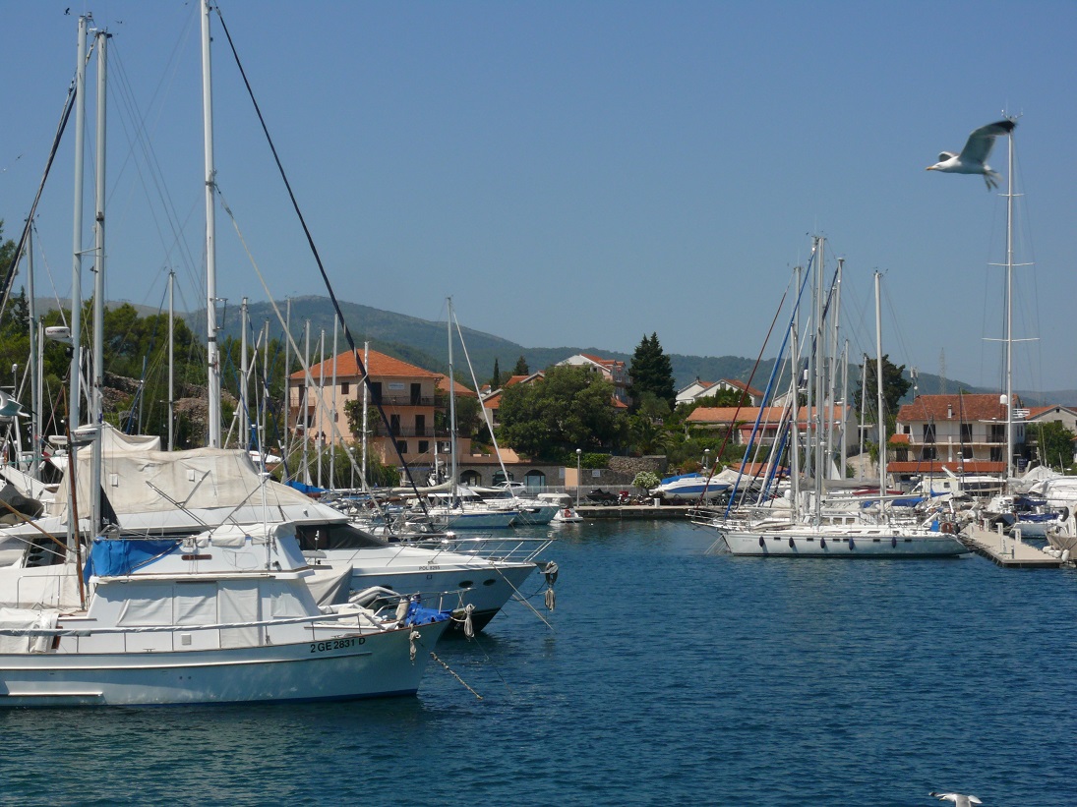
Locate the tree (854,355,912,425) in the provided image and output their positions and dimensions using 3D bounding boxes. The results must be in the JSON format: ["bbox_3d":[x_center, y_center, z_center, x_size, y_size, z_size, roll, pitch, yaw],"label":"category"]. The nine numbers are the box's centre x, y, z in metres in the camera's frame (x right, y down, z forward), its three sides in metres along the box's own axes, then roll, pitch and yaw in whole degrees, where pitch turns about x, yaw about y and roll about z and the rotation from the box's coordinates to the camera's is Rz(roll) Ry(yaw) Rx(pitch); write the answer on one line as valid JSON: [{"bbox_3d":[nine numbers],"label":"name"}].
[{"bbox_3d":[43.269,-1.113,305.000,7.200,10.300,7.000,0,-1,0],"label":"tree"}]

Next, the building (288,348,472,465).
[{"bbox_3d":[-15.300,0.300,234.500,13.200,11.100,11.800,1,-1,-39],"label":"building"}]

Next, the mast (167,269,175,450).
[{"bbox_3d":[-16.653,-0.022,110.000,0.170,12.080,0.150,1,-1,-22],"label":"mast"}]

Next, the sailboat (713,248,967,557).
[{"bbox_3d":[17.919,-0.292,144.000,15.100,18.600,4.500,0,-1,12],"label":"sailboat"}]

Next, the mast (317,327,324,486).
[{"bbox_3d":[-15.748,1.034,176.000,0.180,13.200,0.160,2,-1,-22],"label":"mast"}]

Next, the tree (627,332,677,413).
[{"bbox_3d":[15.149,-3.820,325.000,6.300,11.300,6.100,0,-1,0],"label":"tree"}]

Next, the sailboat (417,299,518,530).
[{"bbox_3d":[-7.205,0.749,176.000,11.600,16.800,3.700,1,-1,-13],"label":"sailboat"}]

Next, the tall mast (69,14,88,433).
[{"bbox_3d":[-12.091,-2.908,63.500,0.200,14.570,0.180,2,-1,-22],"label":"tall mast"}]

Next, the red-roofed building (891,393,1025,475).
[{"bbox_3d":[50.944,4.409,294.000,14.000,10.700,10.300,0,-1,24],"label":"red-roofed building"}]

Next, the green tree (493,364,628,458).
[{"bbox_3d":[2.135,0.789,229.000,12.200,9.000,11.500,0,-1,0],"label":"green tree"}]

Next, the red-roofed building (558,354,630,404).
[{"bbox_3d":[8.739,-2.809,385.000,9.600,9.800,11.500,-1,-1,21],"label":"red-roofed building"}]

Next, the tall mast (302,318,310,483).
[{"bbox_3d":[-14.617,0.682,153.000,0.200,11.700,0.180,0,-1,0],"label":"tall mast"}]

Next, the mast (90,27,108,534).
[{"bbox_3d":[-12.022,-2.722,66.500,0.230,15.000,0.200,0,-1,6],"label":"mast"}]

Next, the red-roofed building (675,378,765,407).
[{"bbox_3d":[27.444,-0.148,365.000,11.500,7.500,9.800,0,-1,22],"label":"red-roofed building"}]

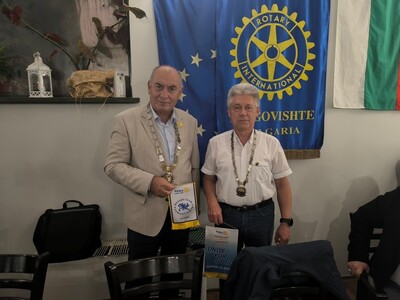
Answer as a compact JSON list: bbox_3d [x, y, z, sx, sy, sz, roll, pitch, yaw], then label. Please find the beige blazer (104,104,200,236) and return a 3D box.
[{"bbox_3d":[-0.247,0.091,1.430,0.500,0.700,0.340,-2,7,-25],"label":"beige blazer"}]

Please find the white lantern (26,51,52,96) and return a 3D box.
[{"bbox_3d":[-1.155,-0.540,1.920,0.115,0.312,0.115,2,6,13],"label":"white lantern"}]

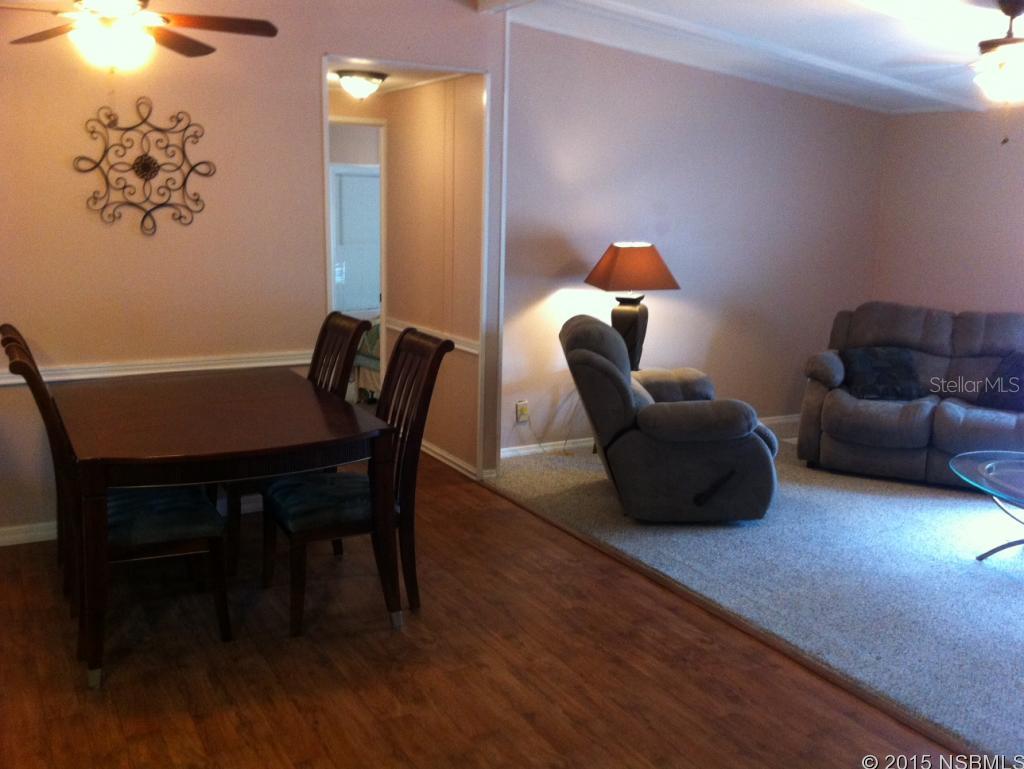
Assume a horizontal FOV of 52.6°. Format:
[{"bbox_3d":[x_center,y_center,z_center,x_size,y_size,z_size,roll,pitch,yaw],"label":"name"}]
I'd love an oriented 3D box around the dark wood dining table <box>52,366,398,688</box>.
[{"bbox_3d":[-1.193,0.458,4.117,1.059,0.758,1.525,-4,12,-26],"label":"dark wood dining table"}]

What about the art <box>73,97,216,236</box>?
[{"bbox_3d":[-1.631,-0.970,4.635,0.614,0.614,0.030,-4,12,-26],"label":"art"}]

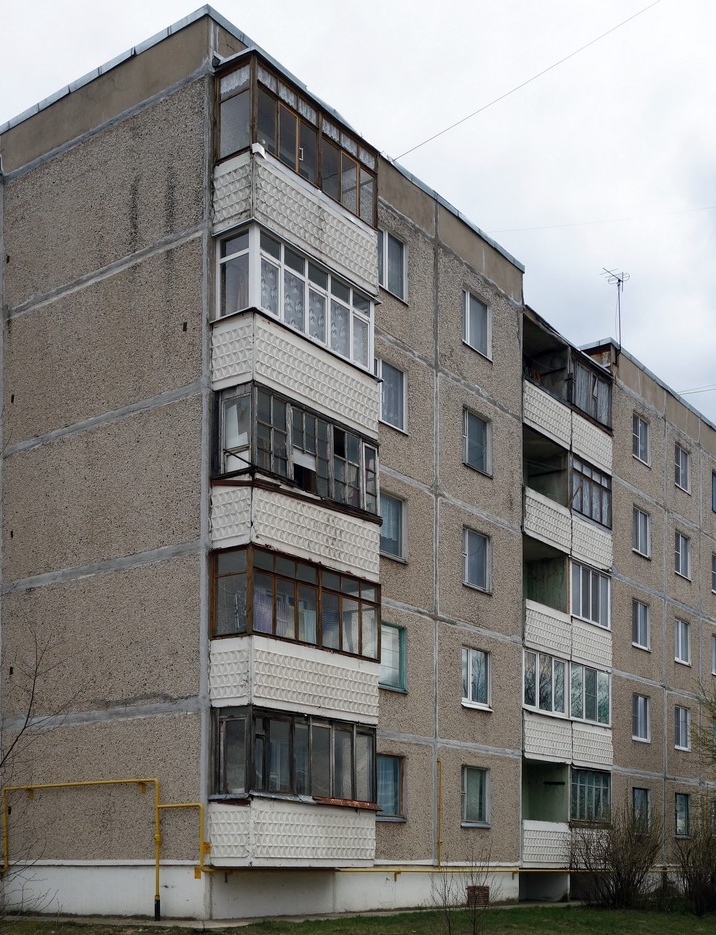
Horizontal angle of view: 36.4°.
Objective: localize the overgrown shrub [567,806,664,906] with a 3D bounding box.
[{"bbox_3d":[6.323,9.619,26.800,2.240,2.237,2.200,-4,-19,12],"label":"overgrown shrub"}]

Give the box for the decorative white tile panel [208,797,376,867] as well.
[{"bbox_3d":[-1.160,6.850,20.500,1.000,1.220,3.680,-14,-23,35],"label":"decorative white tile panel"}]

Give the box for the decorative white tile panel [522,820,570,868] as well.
[{"bbox_3d":[4.841,9.797,28.300,0.150,1.126,2.719,-13,-22,33],"label":"decorative white tile panel"}]

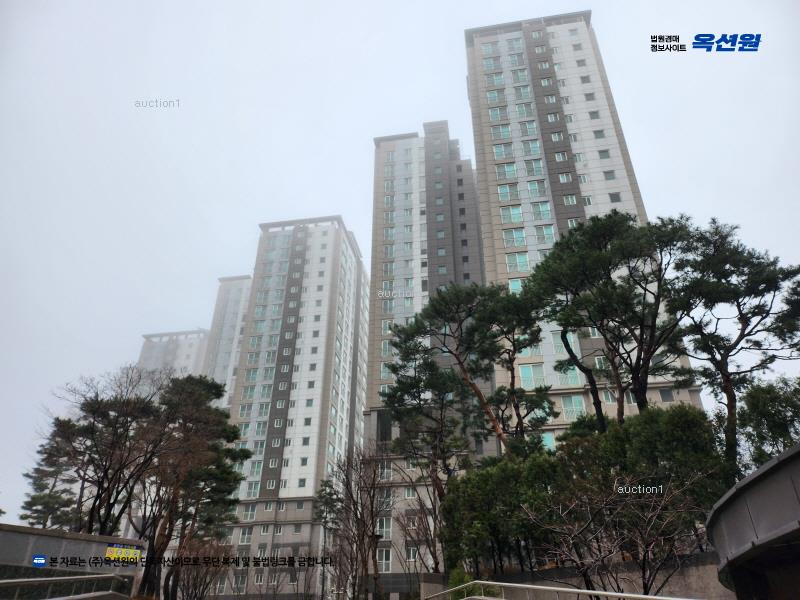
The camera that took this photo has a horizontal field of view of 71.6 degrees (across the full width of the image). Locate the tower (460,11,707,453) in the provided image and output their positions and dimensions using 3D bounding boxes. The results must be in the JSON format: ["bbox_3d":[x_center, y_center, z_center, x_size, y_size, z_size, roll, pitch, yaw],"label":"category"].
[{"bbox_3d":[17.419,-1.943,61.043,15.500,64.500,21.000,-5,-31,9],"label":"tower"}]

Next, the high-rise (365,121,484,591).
[{"bbox_3d":[5.386,6.284,75.621,15.600,65.500,20.000,-5,-31,9],"label":"high-rise"}]

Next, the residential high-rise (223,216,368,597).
[{"bbox_3d":[-16.130,18.516,94.960,15.700,64.000,25.000,-5,-31,9],"label":"residential high-rise"}]

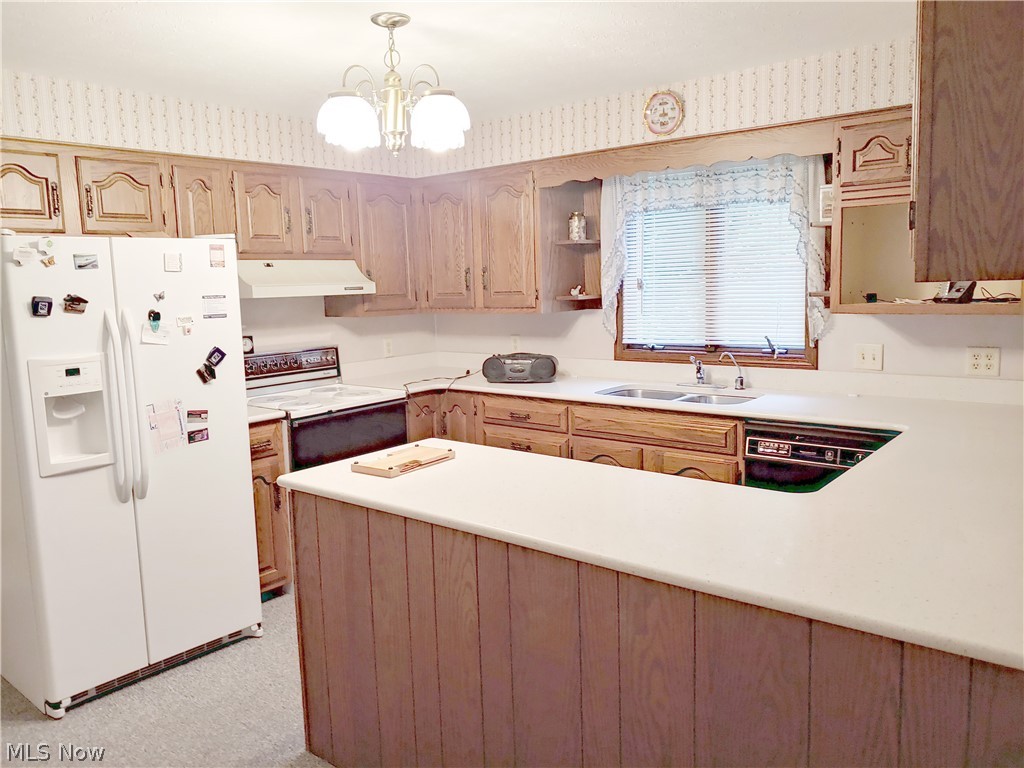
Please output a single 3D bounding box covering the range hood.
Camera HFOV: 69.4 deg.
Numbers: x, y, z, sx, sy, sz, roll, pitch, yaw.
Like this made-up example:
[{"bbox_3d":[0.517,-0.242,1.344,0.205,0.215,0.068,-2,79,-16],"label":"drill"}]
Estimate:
[{"bbox_3d":[-1.169,-0.559,3.926,0.480,0.185,0.765,5,11,38],"label":"range hood"}]

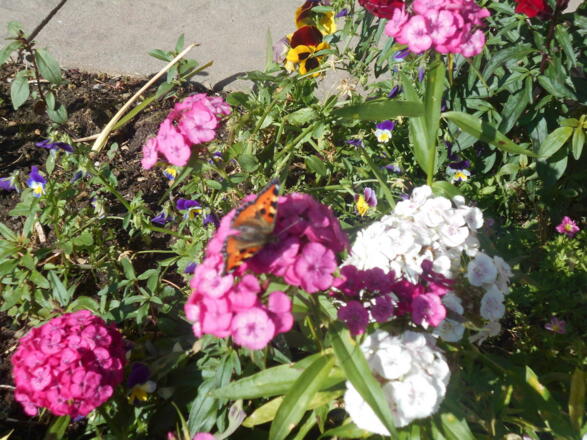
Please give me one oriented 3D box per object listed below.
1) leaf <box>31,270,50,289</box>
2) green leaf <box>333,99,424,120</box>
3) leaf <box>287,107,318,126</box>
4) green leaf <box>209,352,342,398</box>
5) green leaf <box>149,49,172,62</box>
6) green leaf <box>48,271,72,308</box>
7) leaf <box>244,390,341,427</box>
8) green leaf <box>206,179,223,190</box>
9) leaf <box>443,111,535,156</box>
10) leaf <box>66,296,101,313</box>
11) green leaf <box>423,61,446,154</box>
[{"bbox_3d":[-0.159,0.037,0.810,0.009,0.004,0.016,-30,55,-23],"label":"leaf"},{"bbox_3d":[0.065,-0.083,0.975,0.070,0.009,0.016,-3,62,-8],"label":"green leaf"},{"bbox_3d":[0.008,-0.087,1.087,0.026,0.007,0.016,22,53,-11],"label":"leaf"},{"bbox_3d":[-0.009,0.087,0.728,0.074,0.011,0.019,-15,61,-12],"label":"green leaf"},{"bbox_3d":[-0.102,-0.125,0.980,0.018,0.005,0.009,22,47,23],"label":"green leaf"},{"bbox_3d":[-0.179,0.053,0.990,0.013,0.031,0.007,-32,21,-24],"label":"green leaf"},{"bbox_3d":[-0.001,0.098,0.670,0.053,0.007,0.014,-20,48,-18],"label":"leaf"},{"bbox_3d":[-0.053,-0.024,0.870,0.011,0.003,0.007,24,50,22],"label":"green leaf"},{"bbox_3d":[0.146,-0.064,0.963,0.076,0.011,0.017,27,58,19],"label":"leaf"},{"bbox_3d":[-0.129,0.052,0.790,0.022,0.007,0.011,6,42,6],"label":"leaf"},{"bbox_3d":[0.106,-0.084,0.968,0.016,0.075,0.010,1,28,0],"label":"green leaf"}]

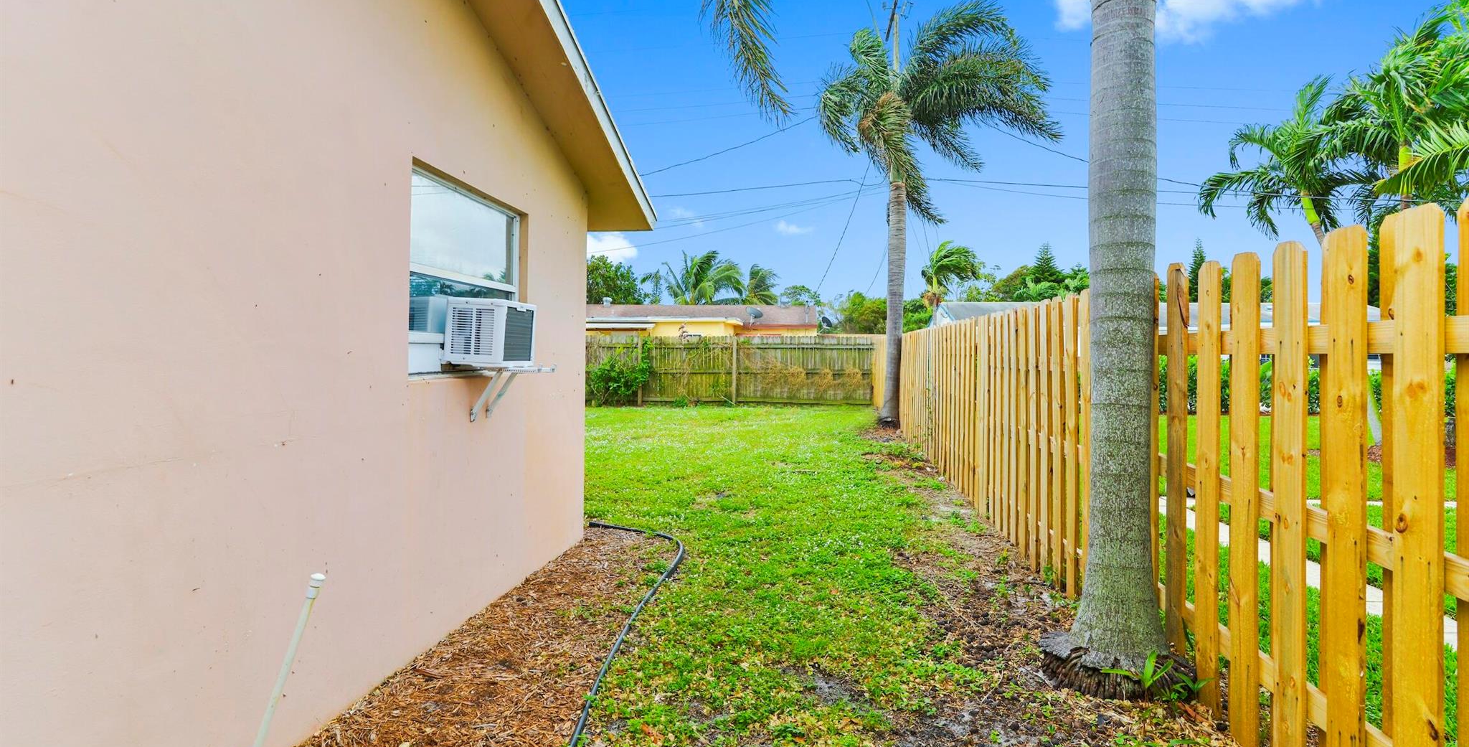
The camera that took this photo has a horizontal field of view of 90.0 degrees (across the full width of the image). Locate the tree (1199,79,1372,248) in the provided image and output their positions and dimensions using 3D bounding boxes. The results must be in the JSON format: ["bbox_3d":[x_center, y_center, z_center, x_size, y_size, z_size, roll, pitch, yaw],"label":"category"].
[{"bbox_3d":[9.111,-1.853,12.100,2.700,6.070,2.600,1,1,0],"label":"tree"}]

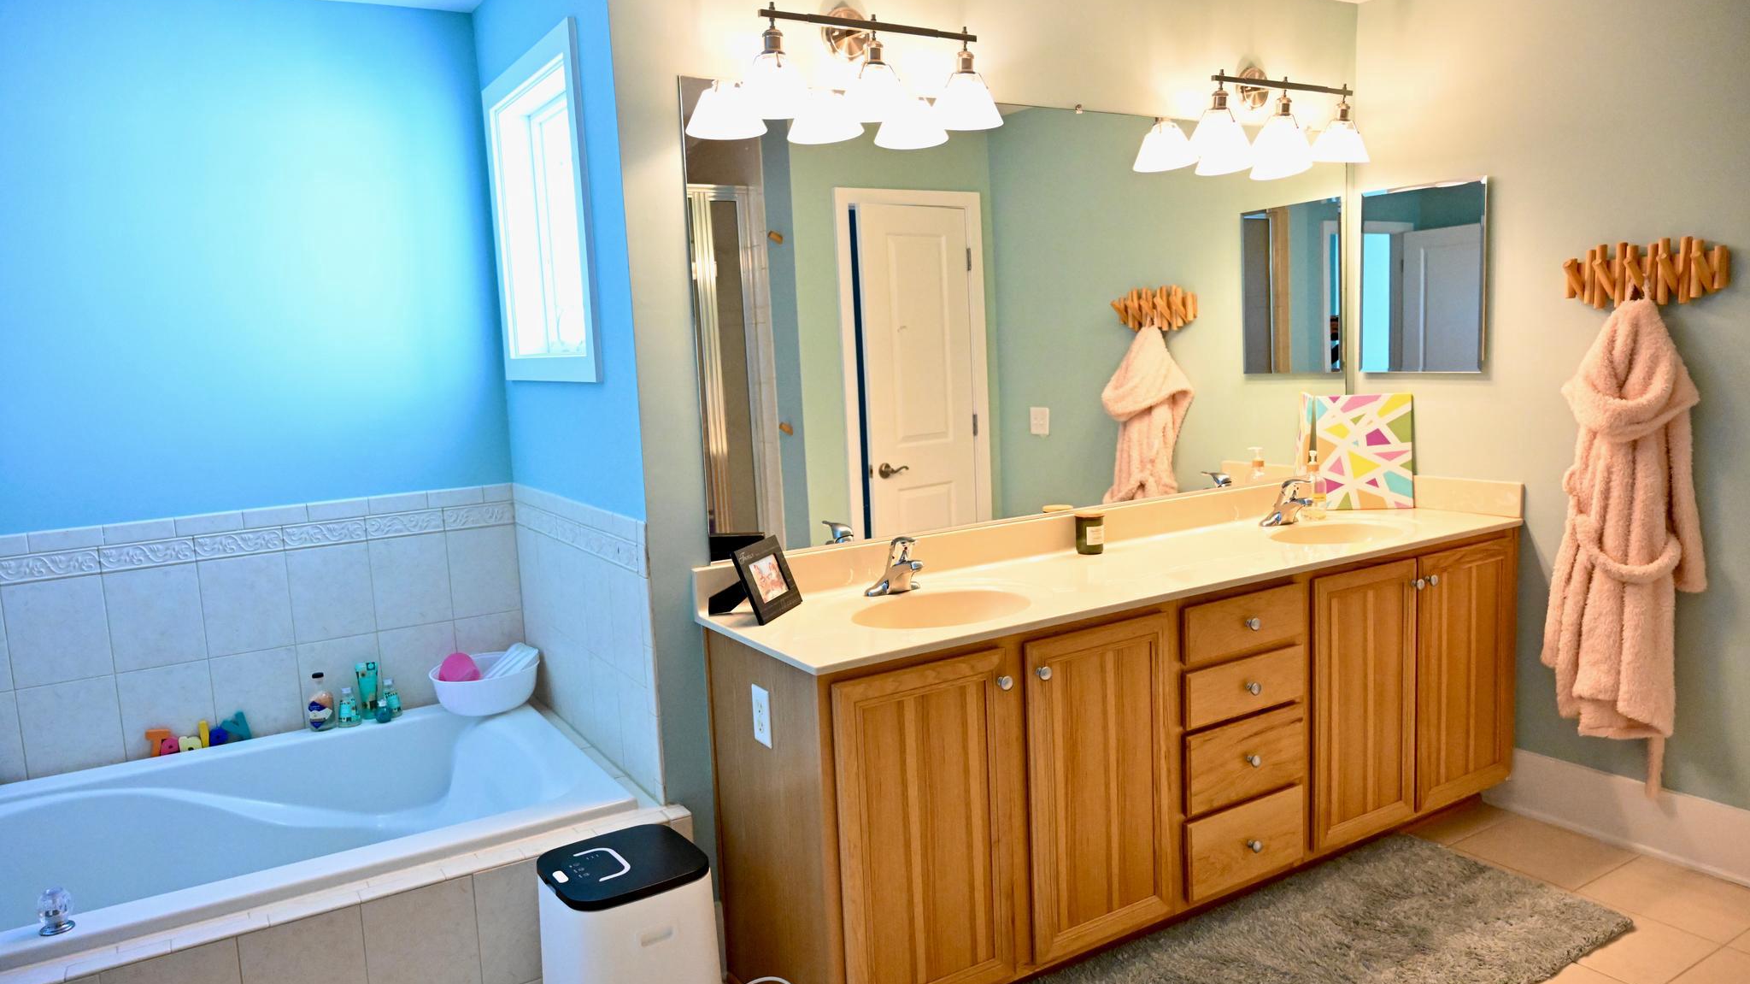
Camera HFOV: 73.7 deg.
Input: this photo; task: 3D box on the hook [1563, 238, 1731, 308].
[{"bbox_3d":[1.939,-0.560,2.972,0.085,0.174,0.397,-7,8,-31],"label":"hook"}]

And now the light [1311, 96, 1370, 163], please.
[{"bbox_3d":[1.382,-1.071,3.450,0.172,0.190,0.172,-7,8,-31],"label":"light"}]

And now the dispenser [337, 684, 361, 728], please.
[{"bbox_3d":[-1.449,0.588,3.209,0.057,0.116,0.056,-7,8,-31],"label":"dispenser"}]

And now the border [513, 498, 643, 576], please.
[{"bbox_3d":[-0.791,0.110,3.006,0.012,0.068,1.065,-7,8,-31],"label":"border"}]

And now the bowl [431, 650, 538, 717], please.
[{"bbox_3d":[-1.095,0.550,3.295,0.300,0.122,0.306,-3,7,0],"label":"bowl"}]

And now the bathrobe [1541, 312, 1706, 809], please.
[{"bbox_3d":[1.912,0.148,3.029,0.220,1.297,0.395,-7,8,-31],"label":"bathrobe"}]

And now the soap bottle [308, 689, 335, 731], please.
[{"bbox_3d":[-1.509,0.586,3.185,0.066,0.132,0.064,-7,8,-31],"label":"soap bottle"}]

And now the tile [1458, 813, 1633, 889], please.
[{"bbox_3d":[1.820,0.981,3.176,0.342,0.010,0.326,-7,8,-31],"label":"tile"}]

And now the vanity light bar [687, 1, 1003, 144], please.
[{"bbox_3d":[-0.010,-0.969,2.605,0.680,0.260,0.212,-7,8,-31],"label":"vanity light bar"}]

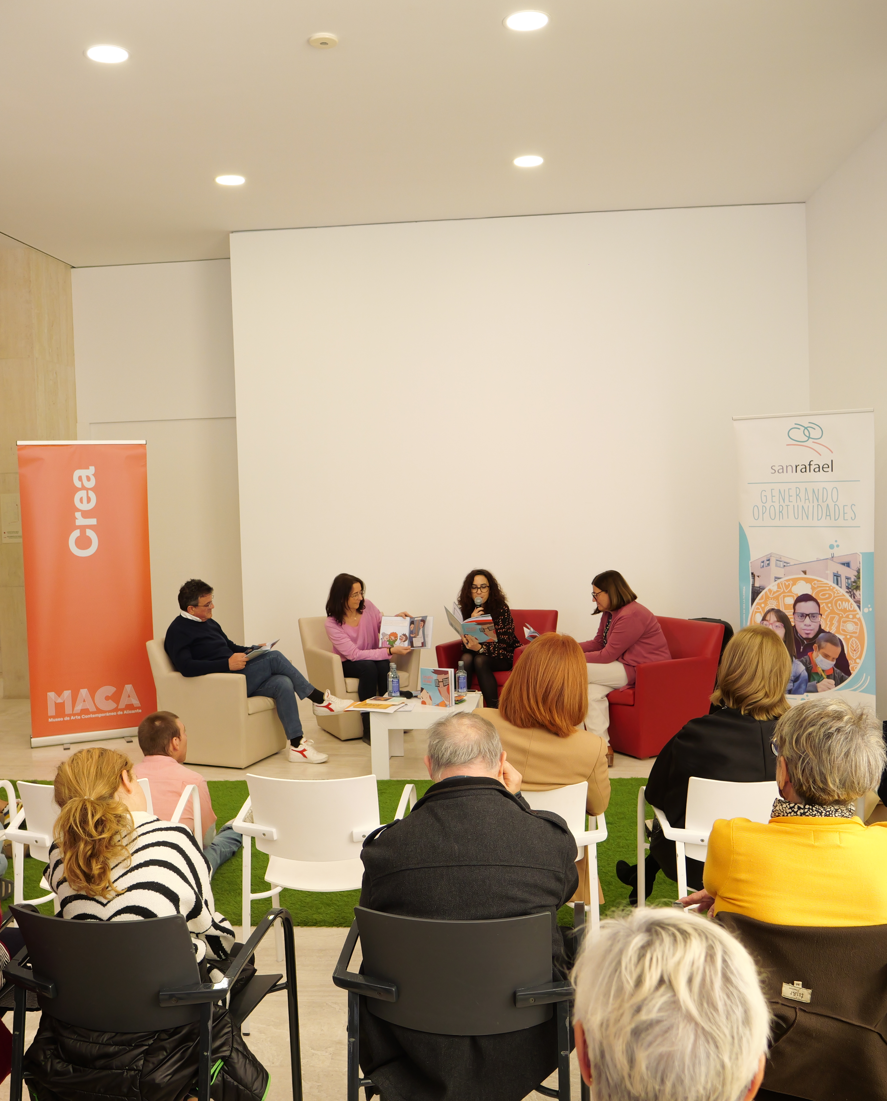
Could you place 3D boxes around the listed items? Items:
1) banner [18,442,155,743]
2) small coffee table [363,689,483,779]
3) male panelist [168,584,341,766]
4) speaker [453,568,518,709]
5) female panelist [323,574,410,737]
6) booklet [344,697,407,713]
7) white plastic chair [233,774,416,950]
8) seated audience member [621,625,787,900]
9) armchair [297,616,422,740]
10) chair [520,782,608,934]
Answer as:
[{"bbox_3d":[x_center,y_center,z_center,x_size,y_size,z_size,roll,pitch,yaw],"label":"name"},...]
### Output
[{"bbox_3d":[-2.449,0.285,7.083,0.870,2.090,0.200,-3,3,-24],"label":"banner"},{"bbox_3d":[-0.108,1.117,6.231,0.600,0.410,0.580,-1,3,5],"label":"small coffee table"},{"bbox_3d":[-1.209,0.769,6.621,1.200,1.170,0.580,-1,3,17],"label":"male panelist"},{"bbox_3d":[0.314,0.685,6.975,0.520,1.120,0.800,0,3,27],"label":"speaker"},{"bbox_3d":[-0.538,0.722,7.050,0.580,1.130,0.750,-2,3,-16],"label":"female panelist"},{"bbox_3d":[-0.397,0.917,5.992,0.310,0.020,0.260,-1,3,20],"label":"booklet"},{"bbox_3d":[-0.373,1.080,3.387,0.550,0.810,0.530,-1,3,6],"label":"white plastic chair"},{"bbox_3d":[0.920,0.808,3.343,0.640,1.210,0.900,-2,3,-3],"label":"seated audience member"},{"bbox_3d":[-0.608,0.905,7.507,0.648,0.788,0.689,-3,3,-30],"label":"armchair"},{"bbox_3d":[0.241,1.044,3.151,0.530,0.800,0.540,-1,3,5],"label":"chair"}]

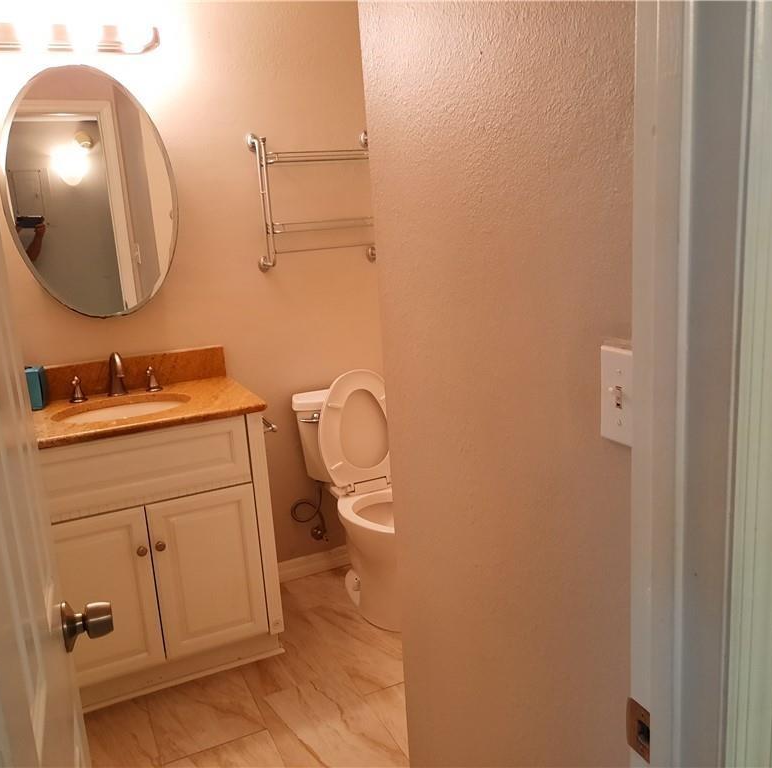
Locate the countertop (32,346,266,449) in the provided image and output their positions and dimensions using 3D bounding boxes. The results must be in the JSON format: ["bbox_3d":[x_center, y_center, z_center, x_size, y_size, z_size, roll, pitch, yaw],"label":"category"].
[{"bbox_3d":[-0.850,0.033,2.391,0.790,0.133,0.554,-9,14,-24],"label":"countertop"}]

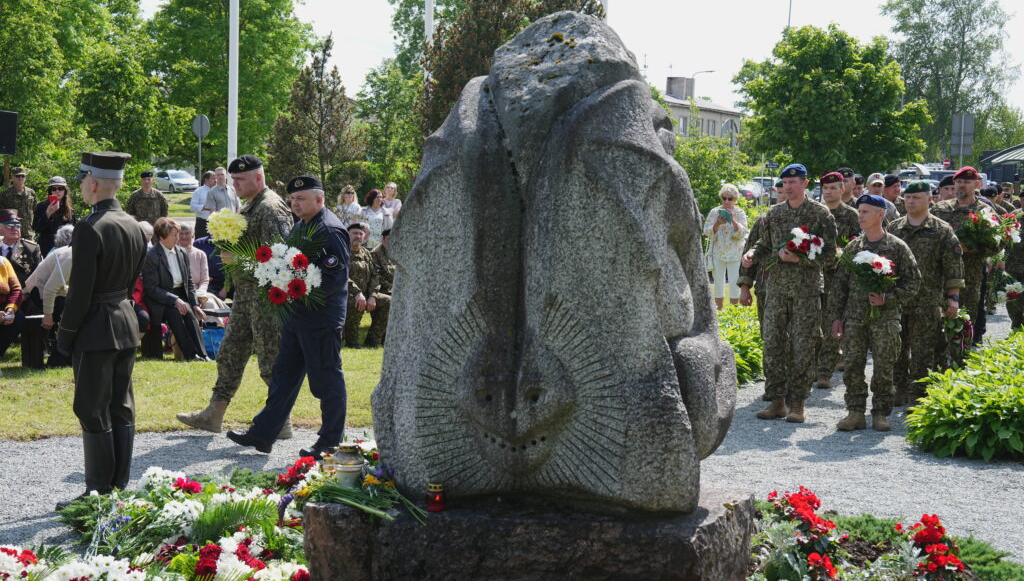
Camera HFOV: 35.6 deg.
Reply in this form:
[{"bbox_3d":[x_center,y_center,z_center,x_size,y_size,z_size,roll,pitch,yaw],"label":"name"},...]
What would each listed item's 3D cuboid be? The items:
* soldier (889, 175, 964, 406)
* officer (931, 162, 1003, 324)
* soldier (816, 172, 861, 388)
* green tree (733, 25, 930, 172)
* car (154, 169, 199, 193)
[{"bbox_3d":[3.289,0.016,12.700,0.640,1.790,0.450,3,5,27],"label":"soldier"},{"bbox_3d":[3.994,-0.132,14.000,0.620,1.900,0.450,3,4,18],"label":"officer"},{"bbox_3d":[2.869,-0.097,14.000,0.580,1.880,0.420,3,4,18],"label":"soldier"},{"bbox_3d":[9.537,-4.743,48.000,5.900,6.400,5.800,1,4,0],"label":"green tree"},{"bbox_3d":[-22.477,-7.185,105.000,1.800,1.520,4.300,-3,6,-43],"label":"car"}]

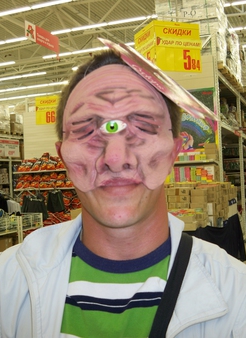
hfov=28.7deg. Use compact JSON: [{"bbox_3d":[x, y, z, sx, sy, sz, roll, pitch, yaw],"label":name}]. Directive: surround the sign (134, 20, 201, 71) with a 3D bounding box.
[{"bbox_3d":[0.660,-1.715,7.168,0.724,0.700,0.735,-2,-1,-20],"label":"sign"}]

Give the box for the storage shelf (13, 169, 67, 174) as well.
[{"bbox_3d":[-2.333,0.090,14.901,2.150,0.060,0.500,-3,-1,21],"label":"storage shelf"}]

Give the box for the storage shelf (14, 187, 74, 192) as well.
[{"bbox_3d":[-2.268,0.632,14.865,2.250,0.060,0.500,-3,-1,21],"label":"storage shelf"}]

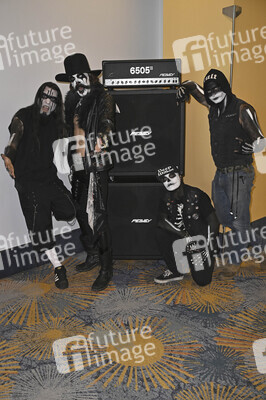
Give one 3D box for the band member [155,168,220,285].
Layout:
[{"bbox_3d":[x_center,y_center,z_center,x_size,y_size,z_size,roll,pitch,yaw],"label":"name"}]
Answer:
[{"bbox_3d":[0.504,0.168,3.392,0.550,1.000,0.600,5,17,21],"label":"band member"}]

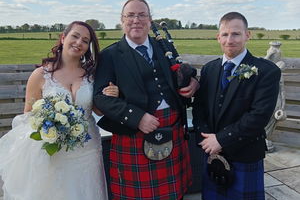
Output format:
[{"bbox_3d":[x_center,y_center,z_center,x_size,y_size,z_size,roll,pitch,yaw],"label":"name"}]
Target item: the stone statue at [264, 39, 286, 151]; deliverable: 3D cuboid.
[{"bbox_3d":[1.650,-0.031,4.209,0.420,1.480,0.380,3,13,15],"label":"stone statue"}]

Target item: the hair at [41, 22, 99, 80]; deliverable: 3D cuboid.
[{"bbox_3d":[-0.490,-0.304,1.950,0.360,0.380,0.260,-1,12,-5],"label":"hair"}]

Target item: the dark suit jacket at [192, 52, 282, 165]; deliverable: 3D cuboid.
[{"bbox_3d":[0.535,0.044,1.974,0.530,0.720,0.340,9,15,37],"label":"dark suit jacket"}]

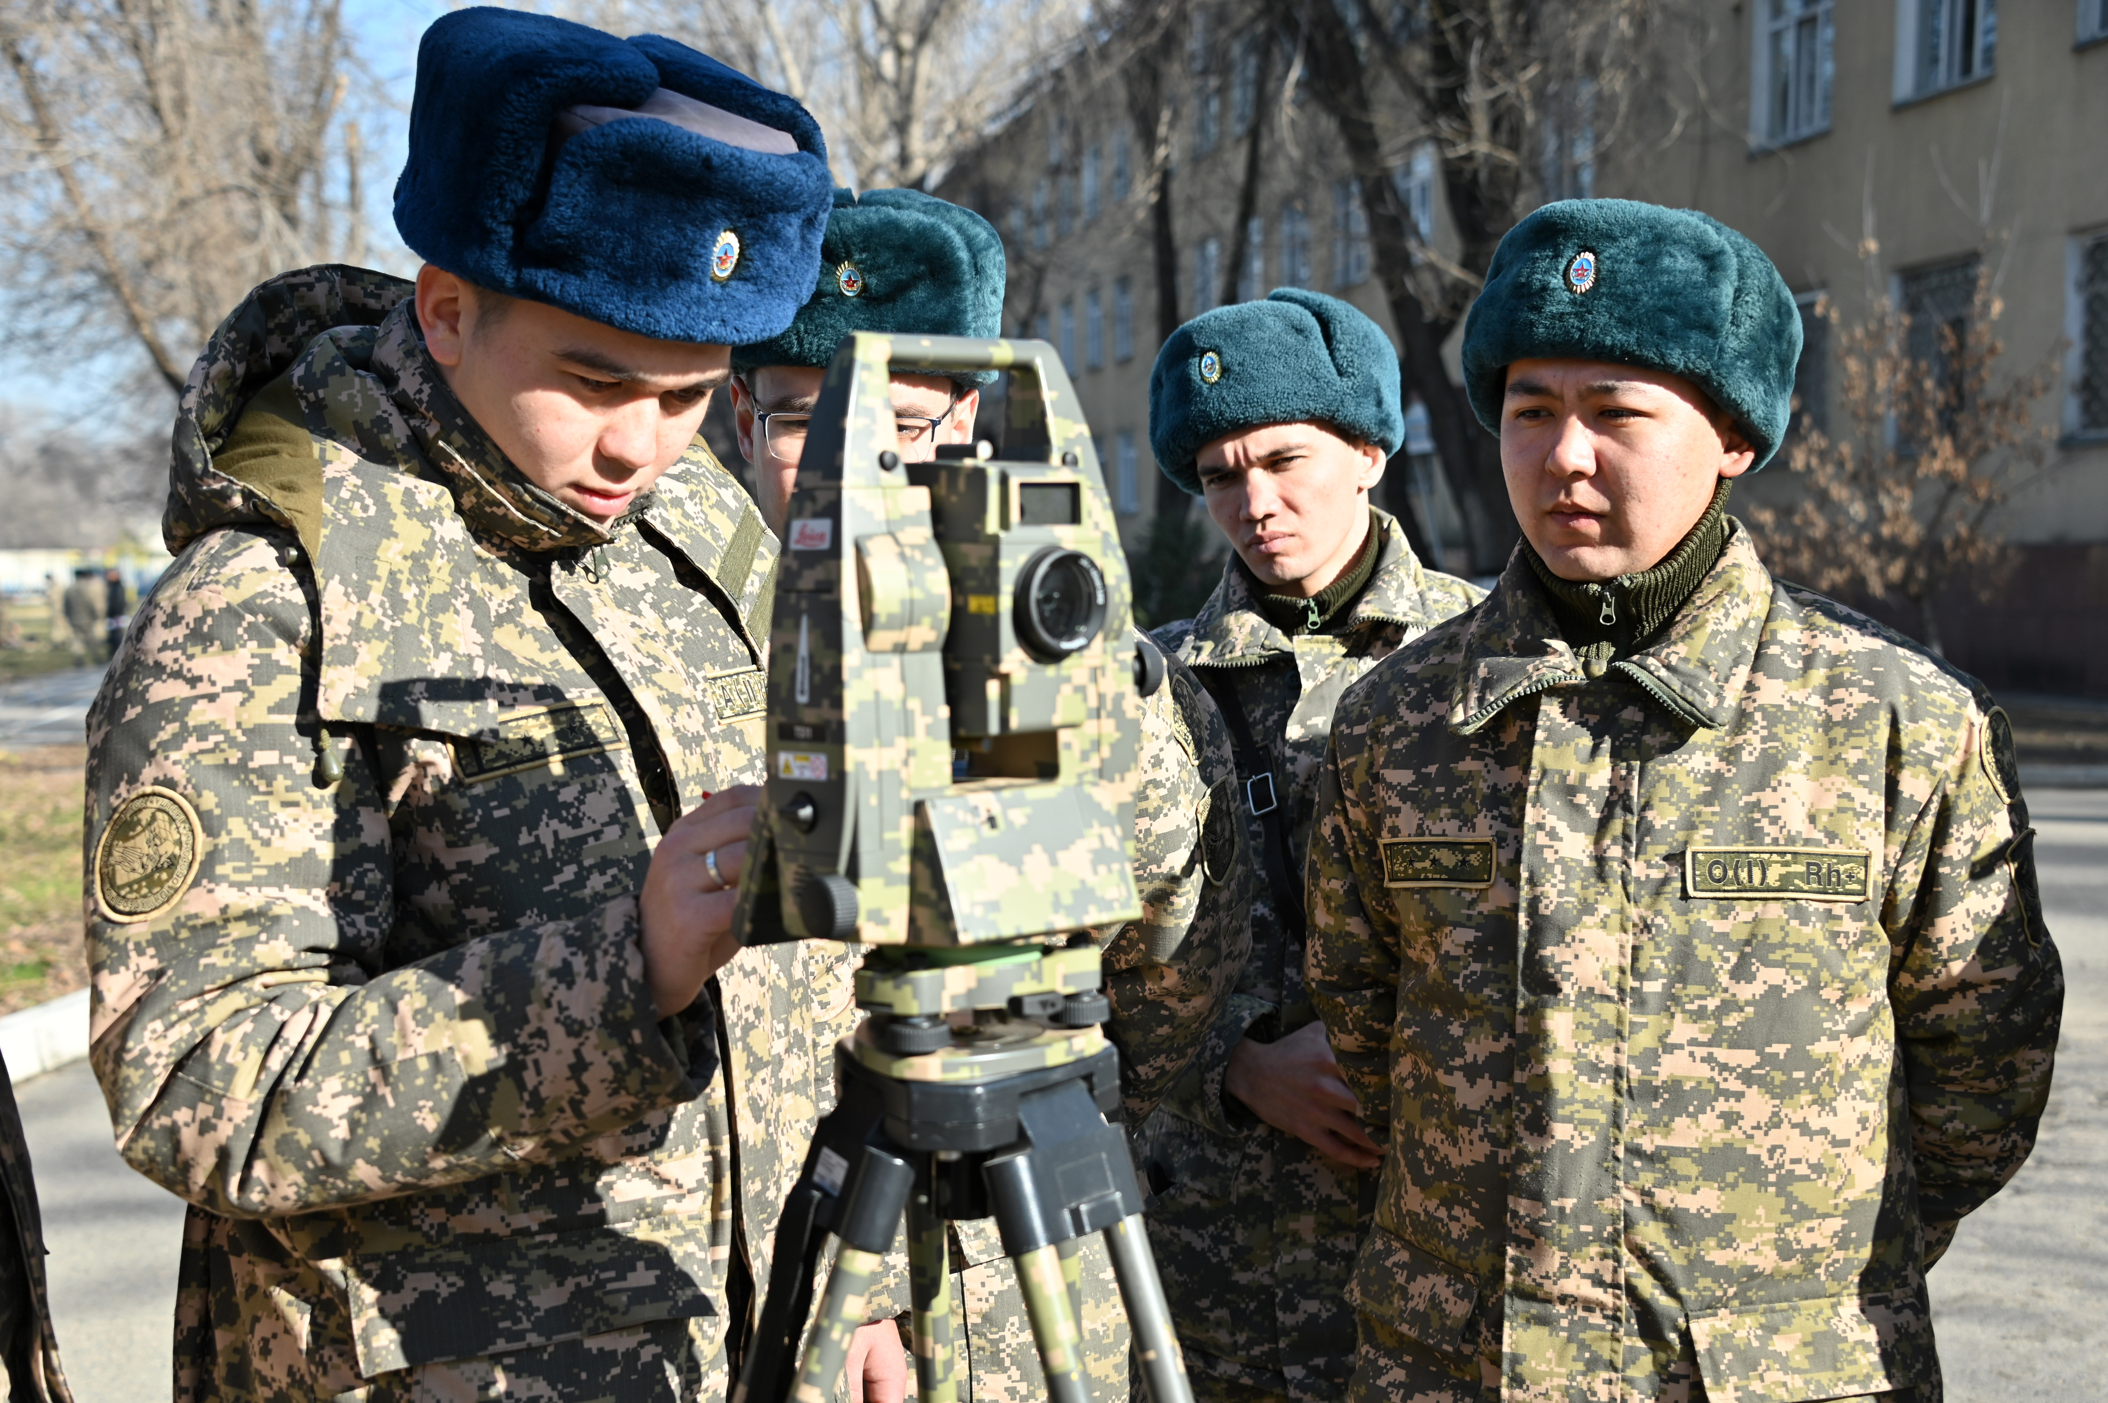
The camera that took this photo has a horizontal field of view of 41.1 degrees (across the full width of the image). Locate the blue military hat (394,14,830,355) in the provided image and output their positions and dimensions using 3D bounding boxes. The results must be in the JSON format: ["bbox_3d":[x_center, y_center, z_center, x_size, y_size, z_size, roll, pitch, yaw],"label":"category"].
[{"bbox_3d":[-0.274,-0.327,1.745,0.230,0.160,0.265,-3,28,-46],"label":"blue military hat"}]

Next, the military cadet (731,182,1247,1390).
[{"bbox_3d":[-0.075,0.494,2.350,0.530,1.840,0.360,0,3,2],"label":"military cadet"}]

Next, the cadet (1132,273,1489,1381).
[{"bbox_3d":[0.268,0.503,2.750,0.520,1.800,0.360,1,3,25],"label":"cadet"}]

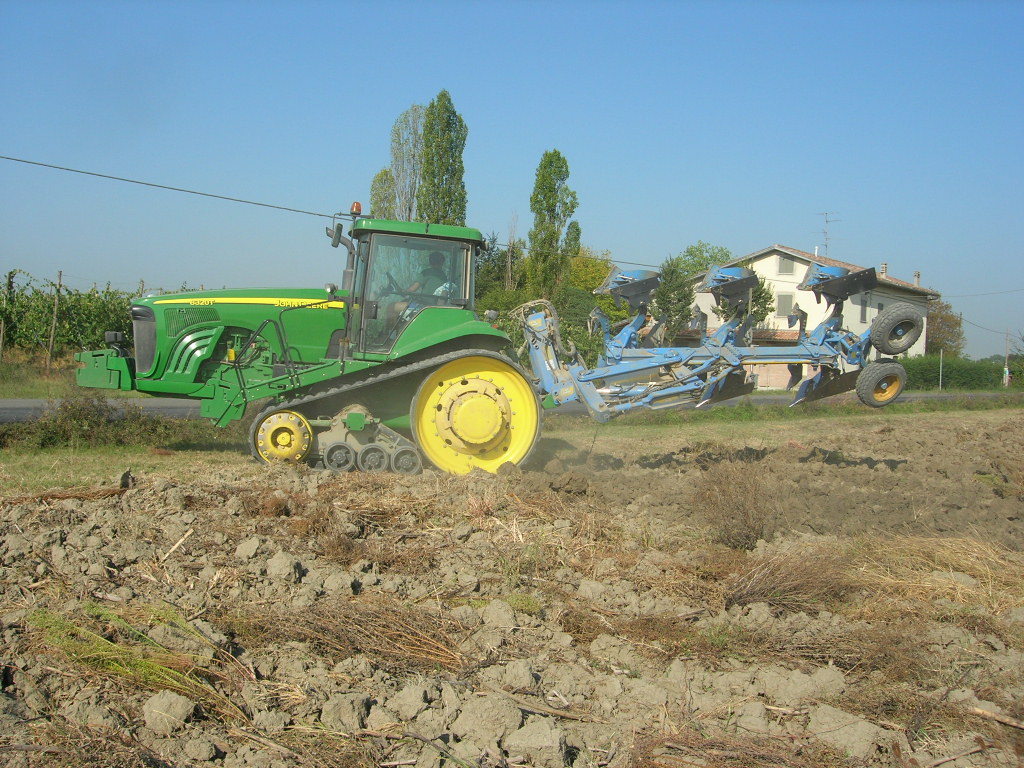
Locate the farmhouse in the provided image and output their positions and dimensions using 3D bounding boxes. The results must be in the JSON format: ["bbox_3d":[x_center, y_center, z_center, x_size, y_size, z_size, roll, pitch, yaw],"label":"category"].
[{"bbox_3d":[20.994,-4.229,76.887,11.800,8.900,18.300,1,1,32],"label":"farmhouse"}]

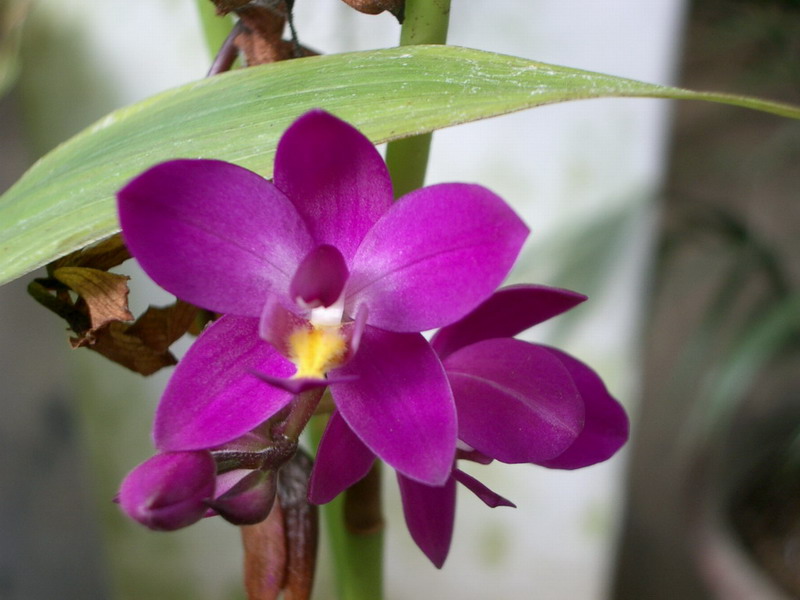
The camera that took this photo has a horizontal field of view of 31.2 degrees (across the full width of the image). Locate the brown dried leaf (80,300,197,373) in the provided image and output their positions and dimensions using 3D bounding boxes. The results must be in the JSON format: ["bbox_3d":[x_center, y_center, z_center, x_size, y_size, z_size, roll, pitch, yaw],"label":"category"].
[{"bbox_3d":[-0.042,0.006,0.230,0.019,0.012,0.011,0,12,0],"label":"brown dried leaf"}]

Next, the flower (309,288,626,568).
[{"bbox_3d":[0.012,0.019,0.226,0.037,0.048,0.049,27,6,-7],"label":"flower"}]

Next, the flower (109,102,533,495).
[{"bbox_3d":[-0.011,0.000,0.208,0.060,0.055,0.025,2,3,3],"label":"flower"}]

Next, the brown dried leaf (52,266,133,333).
[{"bbox_3d":[-0.049,0.000,0.228,0.013,0.011,0.009,0,12,0],"label":"brown dried leaf"}]

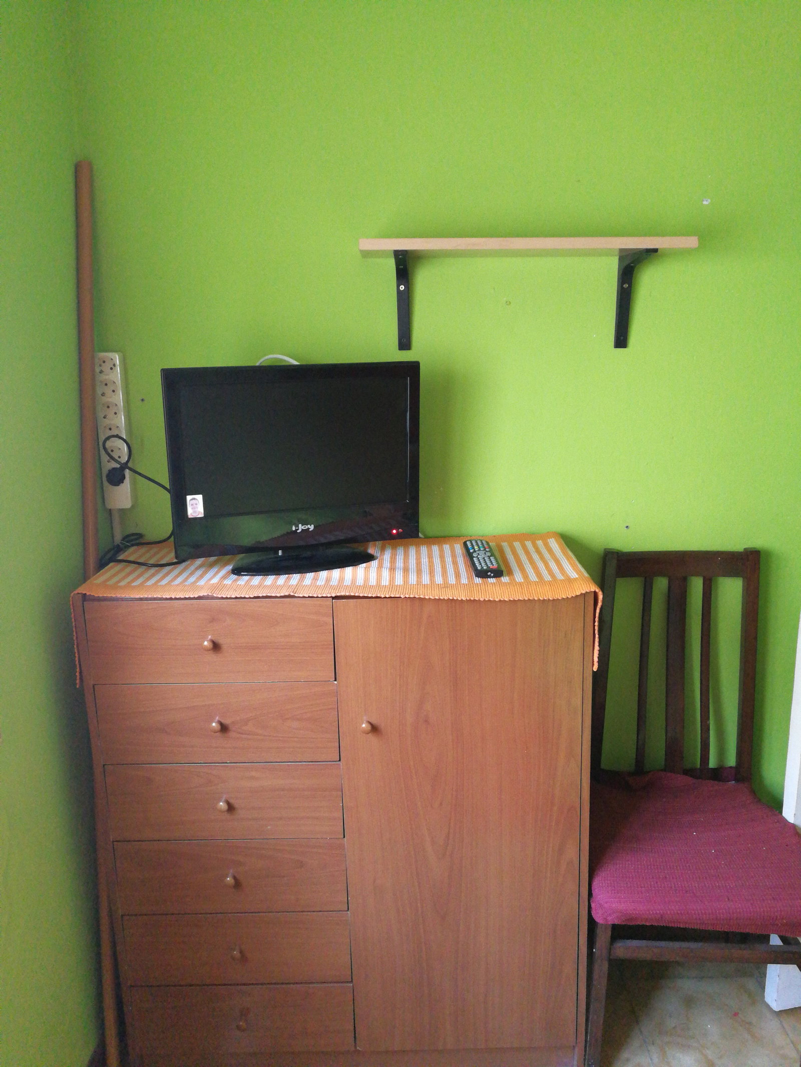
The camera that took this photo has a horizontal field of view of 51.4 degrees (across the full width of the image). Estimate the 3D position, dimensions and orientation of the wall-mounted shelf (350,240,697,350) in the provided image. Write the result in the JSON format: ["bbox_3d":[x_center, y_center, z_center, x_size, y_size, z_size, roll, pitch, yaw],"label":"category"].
[{"bbox_3d":[0.225,-0.442,1.562,0.592,0.194,0.185,-1,13,-1],"label":"wall-mounted shelf"}]

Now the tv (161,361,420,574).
[{"bbox_3d":[-0.186,-0.122,1.510,0.456,0.360,0.150,-6,14,-20],"label":"tv"}]

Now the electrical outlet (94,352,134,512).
[{"bbox_3d":[-0.567,-0.204,1.650,0.053,0.303,0.042,-1,13,-1],"label":"electrical outlet"}]

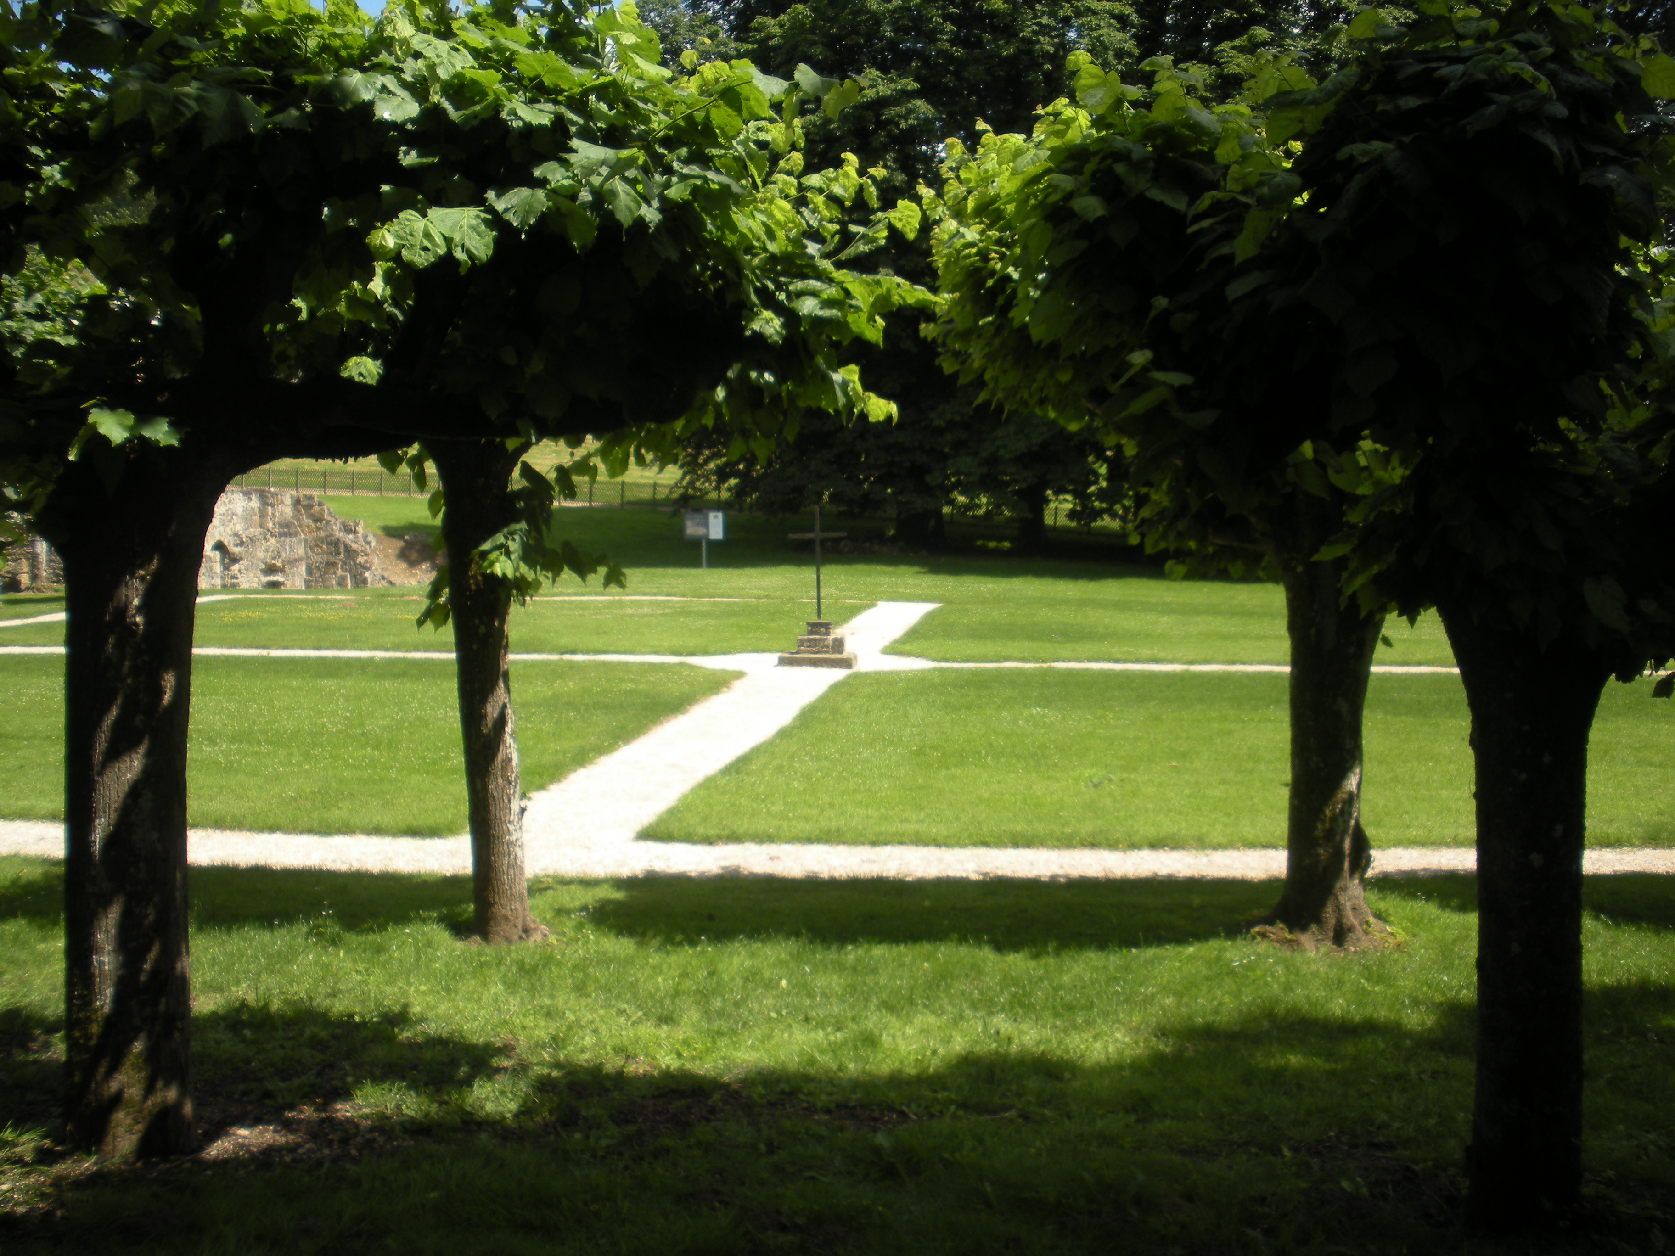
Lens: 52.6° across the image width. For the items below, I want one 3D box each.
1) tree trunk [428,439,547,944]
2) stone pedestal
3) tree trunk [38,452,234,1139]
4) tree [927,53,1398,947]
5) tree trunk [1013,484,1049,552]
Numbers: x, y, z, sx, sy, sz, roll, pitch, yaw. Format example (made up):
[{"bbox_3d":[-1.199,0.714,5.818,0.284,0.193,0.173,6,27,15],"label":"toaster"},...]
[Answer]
[{"bbox_3d":[-1.607,0.287,7.674,0.460,2.240,0.400,0,5,0],"label":"tree trunk"},{"bbox_3d":[-0.247,0.179,20.590,0.880,0.520,0.880,1,5,9],"label":"stone pedestal"},{"bbox_3d":[-2.215,0.538,5.295,0.530,2.170,0.480,0,5,0],"label":"tree trunk"},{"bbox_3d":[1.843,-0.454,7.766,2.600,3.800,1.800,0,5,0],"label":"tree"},{"bbox_3d":[5.481,-3.064,47.845,0.900,1.950,0.850,0,5,0],"label":"tree trunk"}]

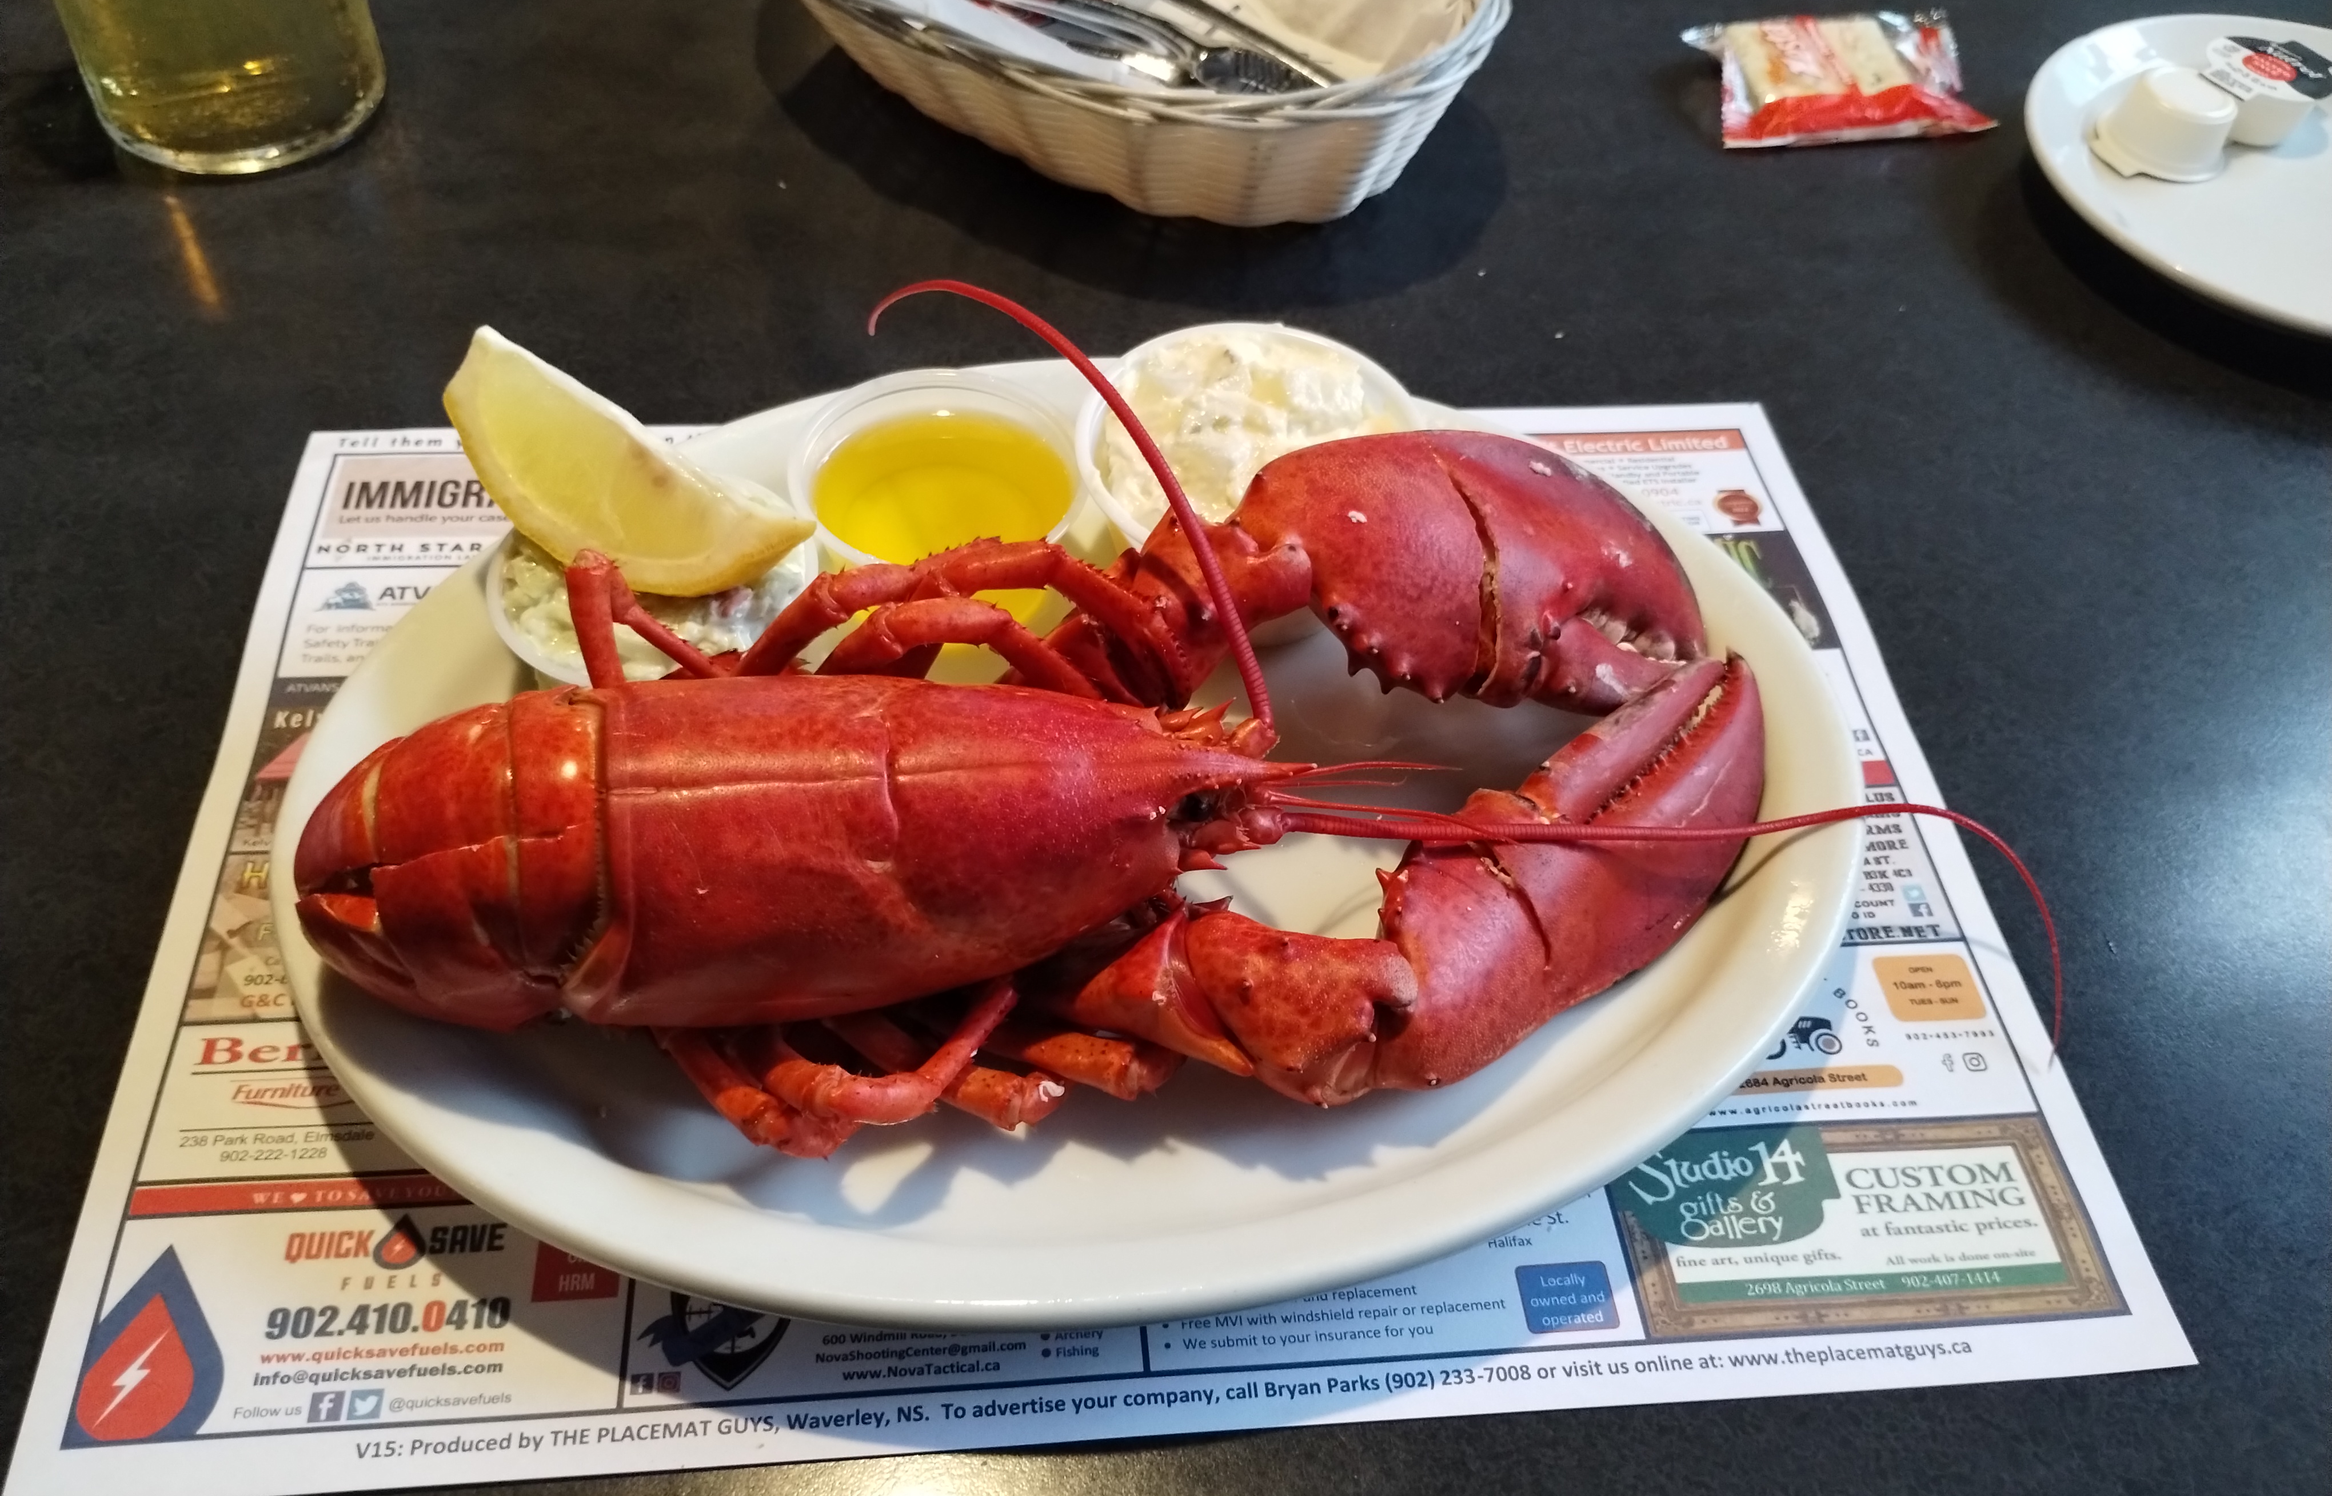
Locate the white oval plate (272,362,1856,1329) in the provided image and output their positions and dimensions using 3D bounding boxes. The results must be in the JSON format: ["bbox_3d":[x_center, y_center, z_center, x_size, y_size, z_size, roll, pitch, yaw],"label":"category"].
[{"bbox_3d":[-0.014,0.009,0.372,0.298,0.027,0.228,-8,51,-11],"label":"white oval plate"}]

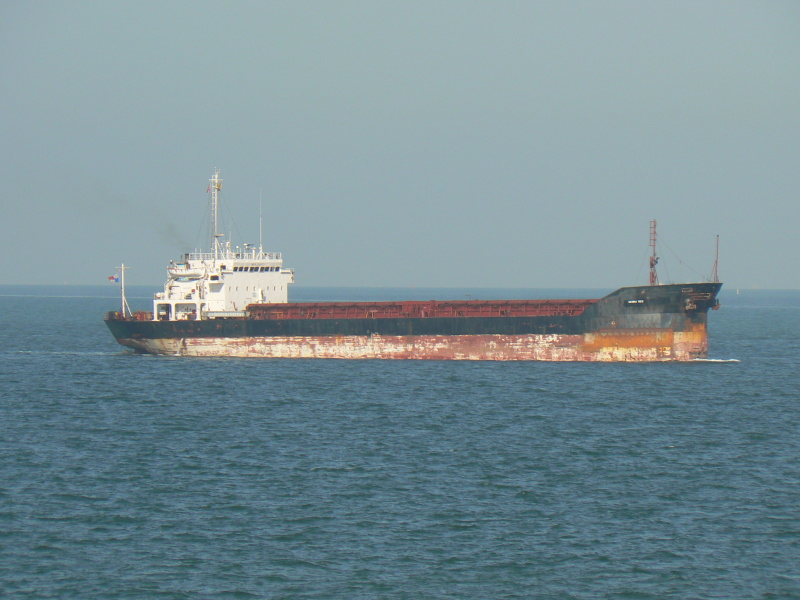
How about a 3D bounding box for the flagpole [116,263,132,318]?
[{"bbox_3d":[-38.930,-1.340,1103.760,1.200,7.770,2.200,0,0,34],"label":"flagpole"}]

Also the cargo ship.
[{"bbox_3d":[1.770,-4.570,1078.000,100.140,27.150,17.200,0,0,34],"label":"cargo ship"}]

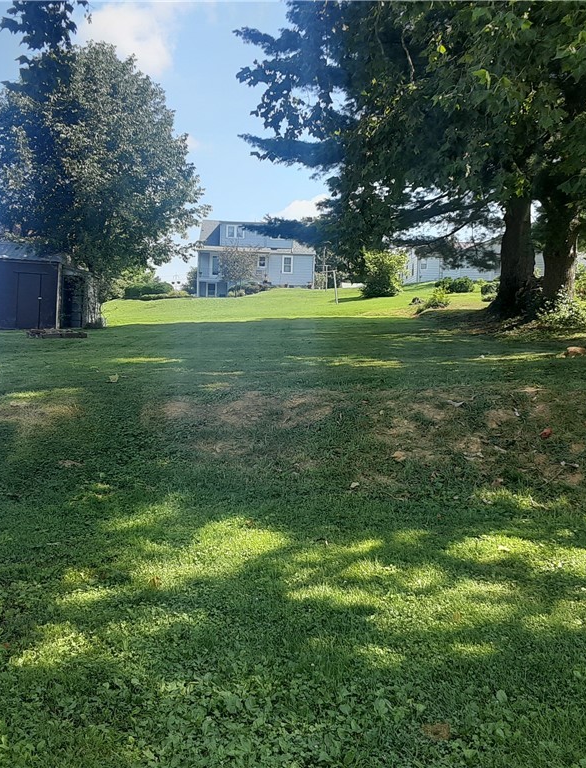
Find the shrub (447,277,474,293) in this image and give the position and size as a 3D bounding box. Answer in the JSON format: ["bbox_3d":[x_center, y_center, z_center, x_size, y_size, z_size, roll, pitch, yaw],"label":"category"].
[{"bbox_3d":[12.373,-7.328,59.000,1.900,1.200,1.700,2,-2,0],"label":"shrub"}]

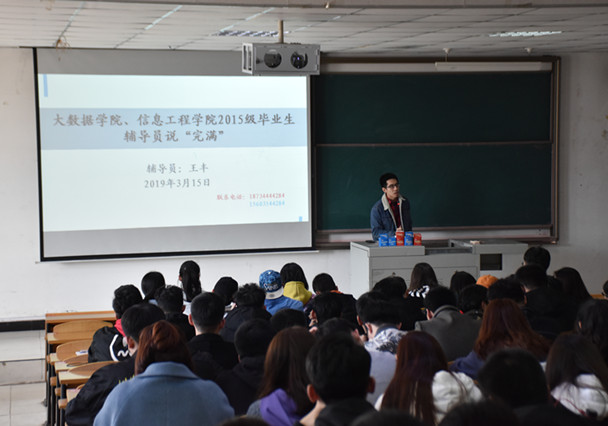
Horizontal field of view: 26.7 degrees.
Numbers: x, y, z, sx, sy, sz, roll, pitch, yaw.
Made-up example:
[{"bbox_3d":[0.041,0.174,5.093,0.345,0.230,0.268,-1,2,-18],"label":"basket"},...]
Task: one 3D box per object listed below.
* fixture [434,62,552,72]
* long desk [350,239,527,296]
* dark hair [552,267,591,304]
[{"bbox_3d":[1.951,-1.526,13.418,1.240,0.100,0.140,-1,4,-13],"label":"fixture"},{"bbox_3d":[1.311,0.724,12.567,1.540,0.897,0.614,-1,4,-13],"label":"long desk"},{"bbox_3d":[2.103,0.578,10.101,0.260,0.320,0.240,-2,4,-19],"label":"dark hair"}]

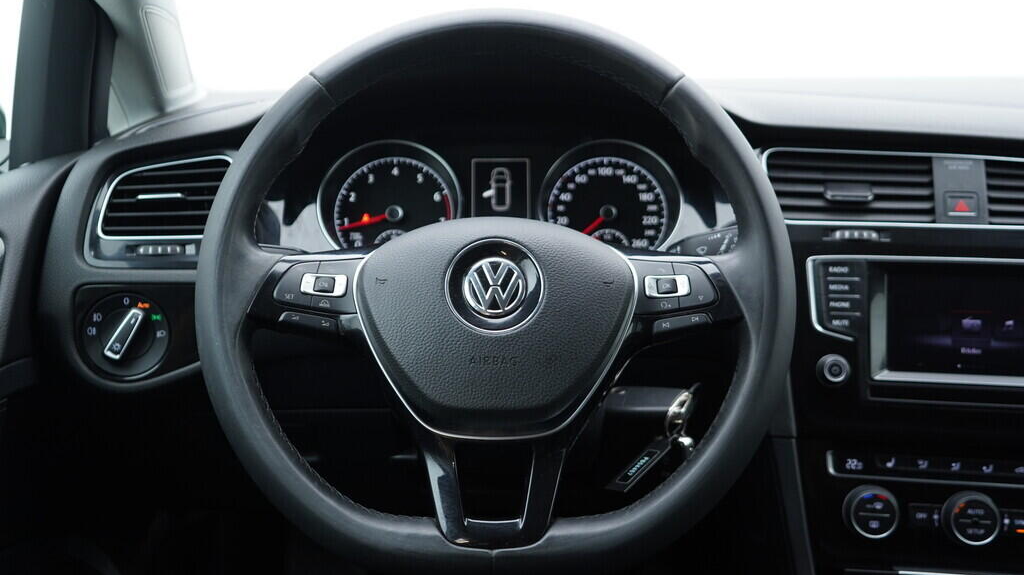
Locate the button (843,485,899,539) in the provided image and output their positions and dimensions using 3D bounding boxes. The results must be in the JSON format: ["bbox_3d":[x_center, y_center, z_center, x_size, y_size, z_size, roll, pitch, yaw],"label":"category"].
[{"bbox_3d":[0.276,0.173,0.785,0.041,0.041,0.018,2,0,7],"label":"button"}]

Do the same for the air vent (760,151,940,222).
[{"bbox_3d":[0.270,-0.081,0.820,0.135,0.056,0.030,2,-5,7],"label":"air vent"}]

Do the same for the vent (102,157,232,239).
[{"bbox_3d":[-0.274,-0.072,0.815,0.107,0.064,0.030,-1,-4,-6],"label":"vent"}]

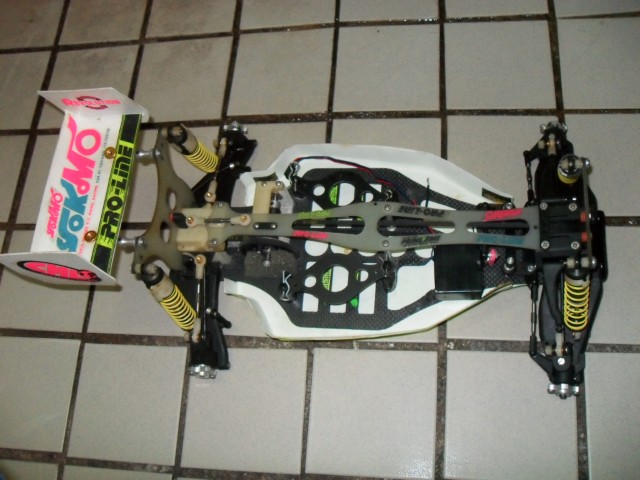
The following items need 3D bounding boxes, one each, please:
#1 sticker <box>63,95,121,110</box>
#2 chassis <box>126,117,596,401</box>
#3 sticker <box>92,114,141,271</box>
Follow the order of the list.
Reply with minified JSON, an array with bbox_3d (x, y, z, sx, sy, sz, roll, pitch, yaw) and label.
[{"bbox_3d":[-0.167,-0.100,0.476,0.045,0.019,0.002,1,70,12],"label":"sticker"},{"bbox_3d":[0.043,-0.009,0.486,0.342,0.110,0.226,1,70,12],"label":"chassis"},{"bbox_3d":[-0.147,-0.035,0.466,0.017,0.002,0.125,3,70,8],"label":"sticker"}]

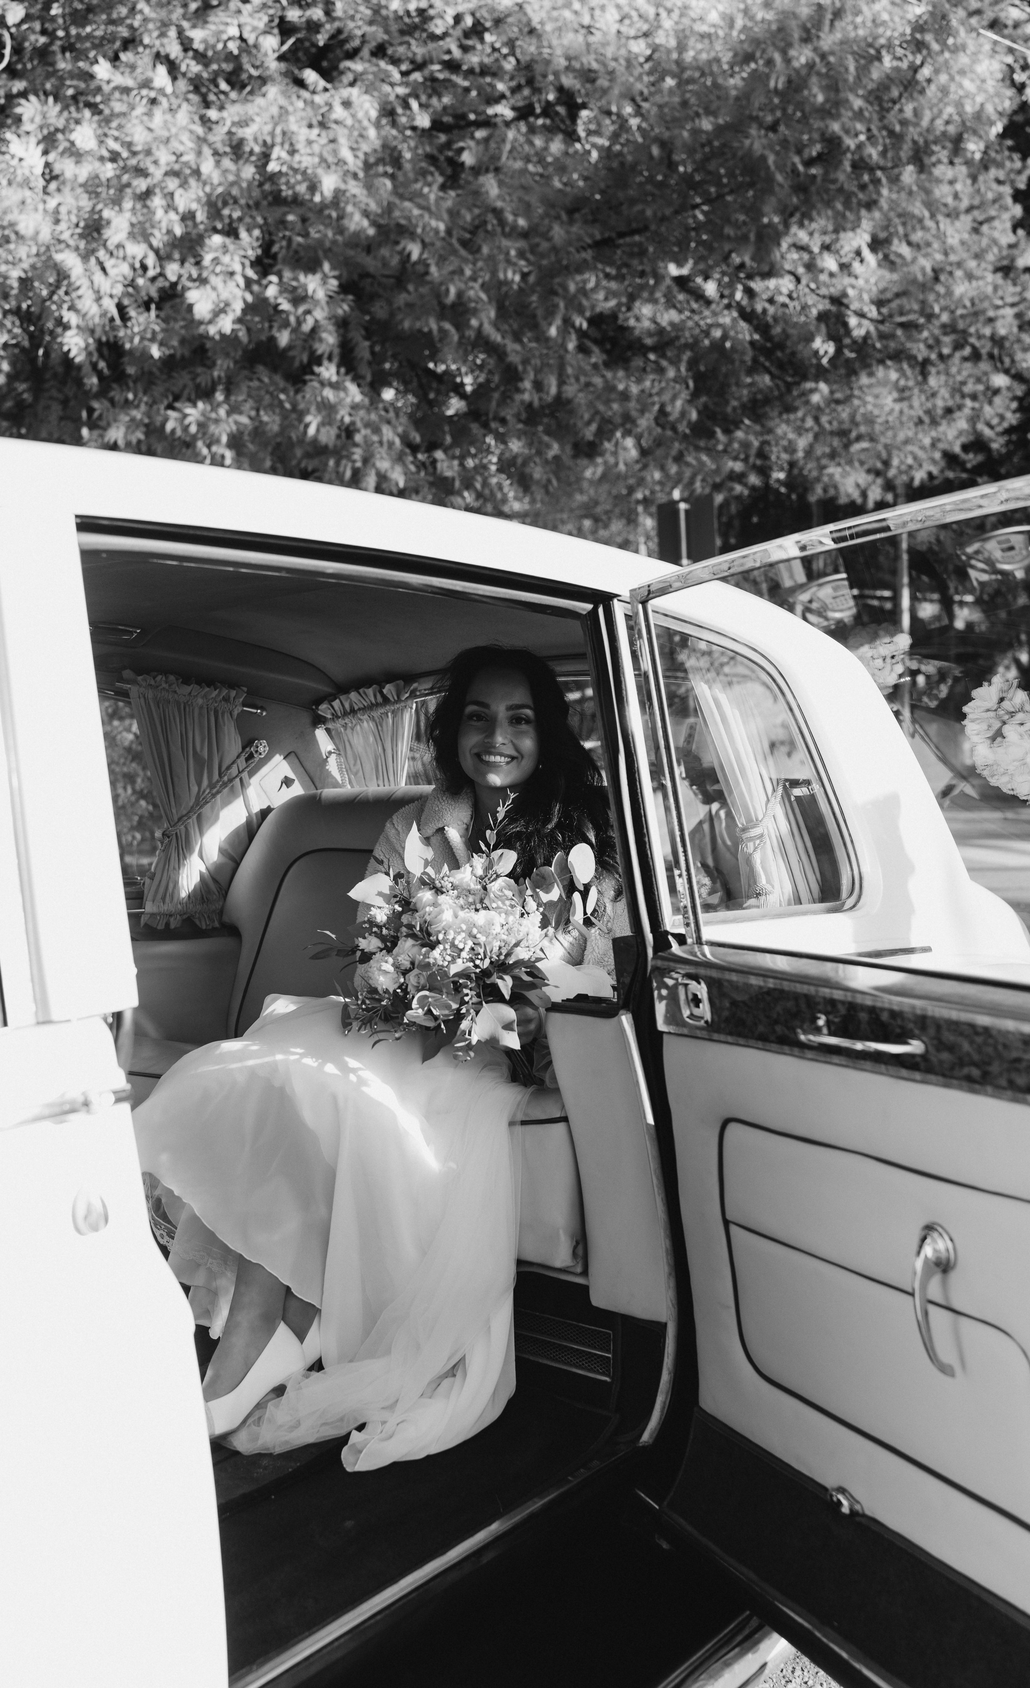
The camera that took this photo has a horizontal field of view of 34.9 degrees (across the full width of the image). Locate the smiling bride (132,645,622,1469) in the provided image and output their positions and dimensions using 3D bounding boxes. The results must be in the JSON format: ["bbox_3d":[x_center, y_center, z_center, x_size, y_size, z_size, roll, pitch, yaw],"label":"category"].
[{"bbox_3d":[-0.195,0.236,2.530,0.620,1.100,0.840,-1,3,26],"label":"smiling bride"}]

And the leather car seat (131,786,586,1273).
[{"bbox_3d":[-0.234,0.229,2.894,1.380,0.650,0.740,0,3,38],"label":"leather car seat"}]

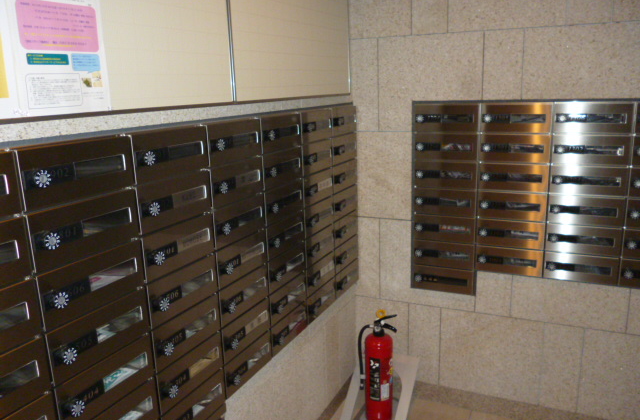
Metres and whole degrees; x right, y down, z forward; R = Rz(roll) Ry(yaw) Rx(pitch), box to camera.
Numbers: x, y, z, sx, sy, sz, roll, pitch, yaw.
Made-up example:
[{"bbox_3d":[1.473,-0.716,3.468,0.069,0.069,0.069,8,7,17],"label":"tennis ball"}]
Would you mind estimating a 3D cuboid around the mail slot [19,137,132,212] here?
[{"bbox_3d":[-0.522,-0.083,1.074,0.090,0.117,0.271,4,15,25],"label":"mail slot"}]

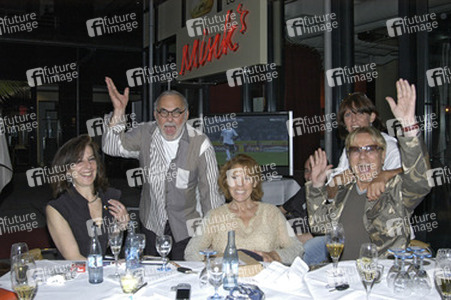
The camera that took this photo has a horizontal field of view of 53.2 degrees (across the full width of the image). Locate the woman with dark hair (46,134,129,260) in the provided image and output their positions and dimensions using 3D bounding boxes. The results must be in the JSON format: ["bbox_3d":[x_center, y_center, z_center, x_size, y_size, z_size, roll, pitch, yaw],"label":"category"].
[{"bbox_3d":[-0.640,0.587,2.090,0.500,1.300,0.720,-1,1,-25],"label":"woman with dark hair"}]

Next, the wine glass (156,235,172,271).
[{"bbox_3d":[-0.249,0.418,1.840,0.067,0.141,0.067,0,2,0],"label":"wine glass"}]

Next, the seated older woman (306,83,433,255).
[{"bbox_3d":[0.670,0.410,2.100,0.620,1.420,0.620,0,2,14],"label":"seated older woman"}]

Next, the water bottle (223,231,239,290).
[{"bbox_3d":[0.019,0.395,1.620,0.056,0.207,0.056,0,2,0],"label":"water bottle"}]

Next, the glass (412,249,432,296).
[{"bbox_3d":[0.684,0.431,1.560,0.067,0.140,0.067,0,1,0],"label":"glass"}]

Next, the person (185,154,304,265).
[{"bbox_3d":[0.086,0.622,2.130,0.560,1.220,0.720,0,1,3],"label":"person"}]

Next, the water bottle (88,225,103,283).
[{"bbox_3d":[-0.495,0.399,1.724,0.057,0.212,0.057,0,1,0],"label":"water bottle"}]

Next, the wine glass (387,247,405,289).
[{"bbox_3d":[0.611,0.426,1.610,0.071,0.137,0.071,-1,1,0],"label":"wine glass"}]

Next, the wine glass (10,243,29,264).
[{"bbox_3d":[-0.683,0.412,1.502,0.062,0.195,0.062,-1,1,0],"label":"wine glass"}]

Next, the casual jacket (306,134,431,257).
[{"bbox_3d":[0.682,0.241,2.150,0.600,0.630,0.420,0,2,14],"label":"casual jacket"}]

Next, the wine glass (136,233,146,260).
[{"bbox_3d":[-0.365,0.429,1.899,0.066,0.143,0.066,0,1,0],"label":"wine glass"}]

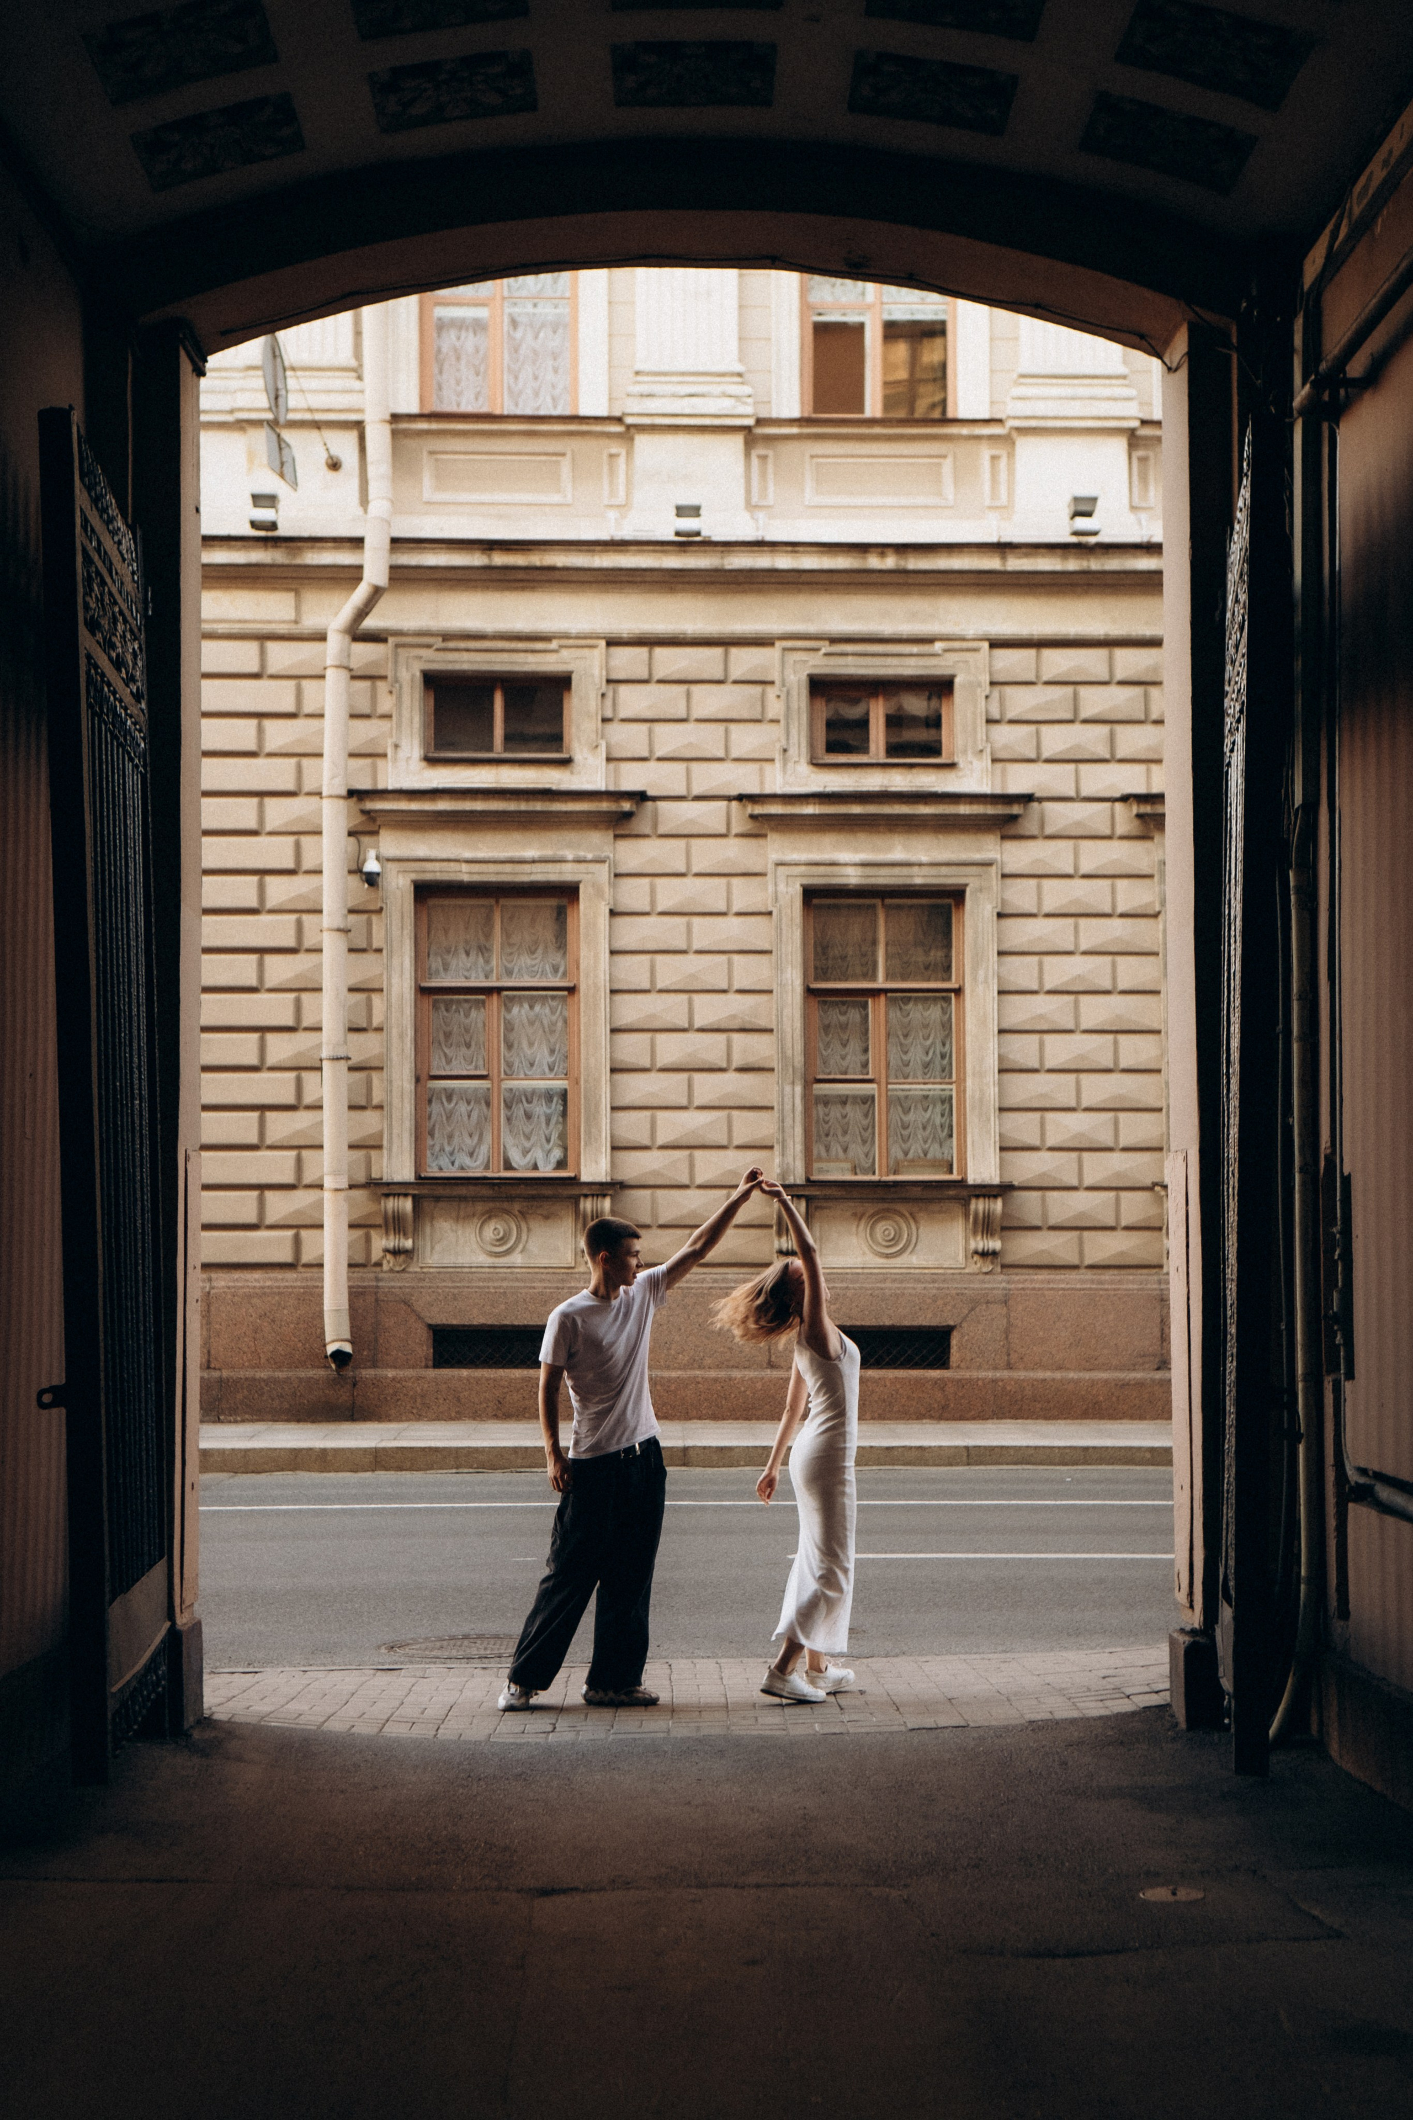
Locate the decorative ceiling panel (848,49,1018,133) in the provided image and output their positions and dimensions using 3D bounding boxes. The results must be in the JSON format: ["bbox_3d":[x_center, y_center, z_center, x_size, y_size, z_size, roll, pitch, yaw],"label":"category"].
[{"bbox_3d":[0.709,-3.042,9.224,0.500,0.060,0.486,9,-4,-1],"label":"decorative ceiling panel"}]

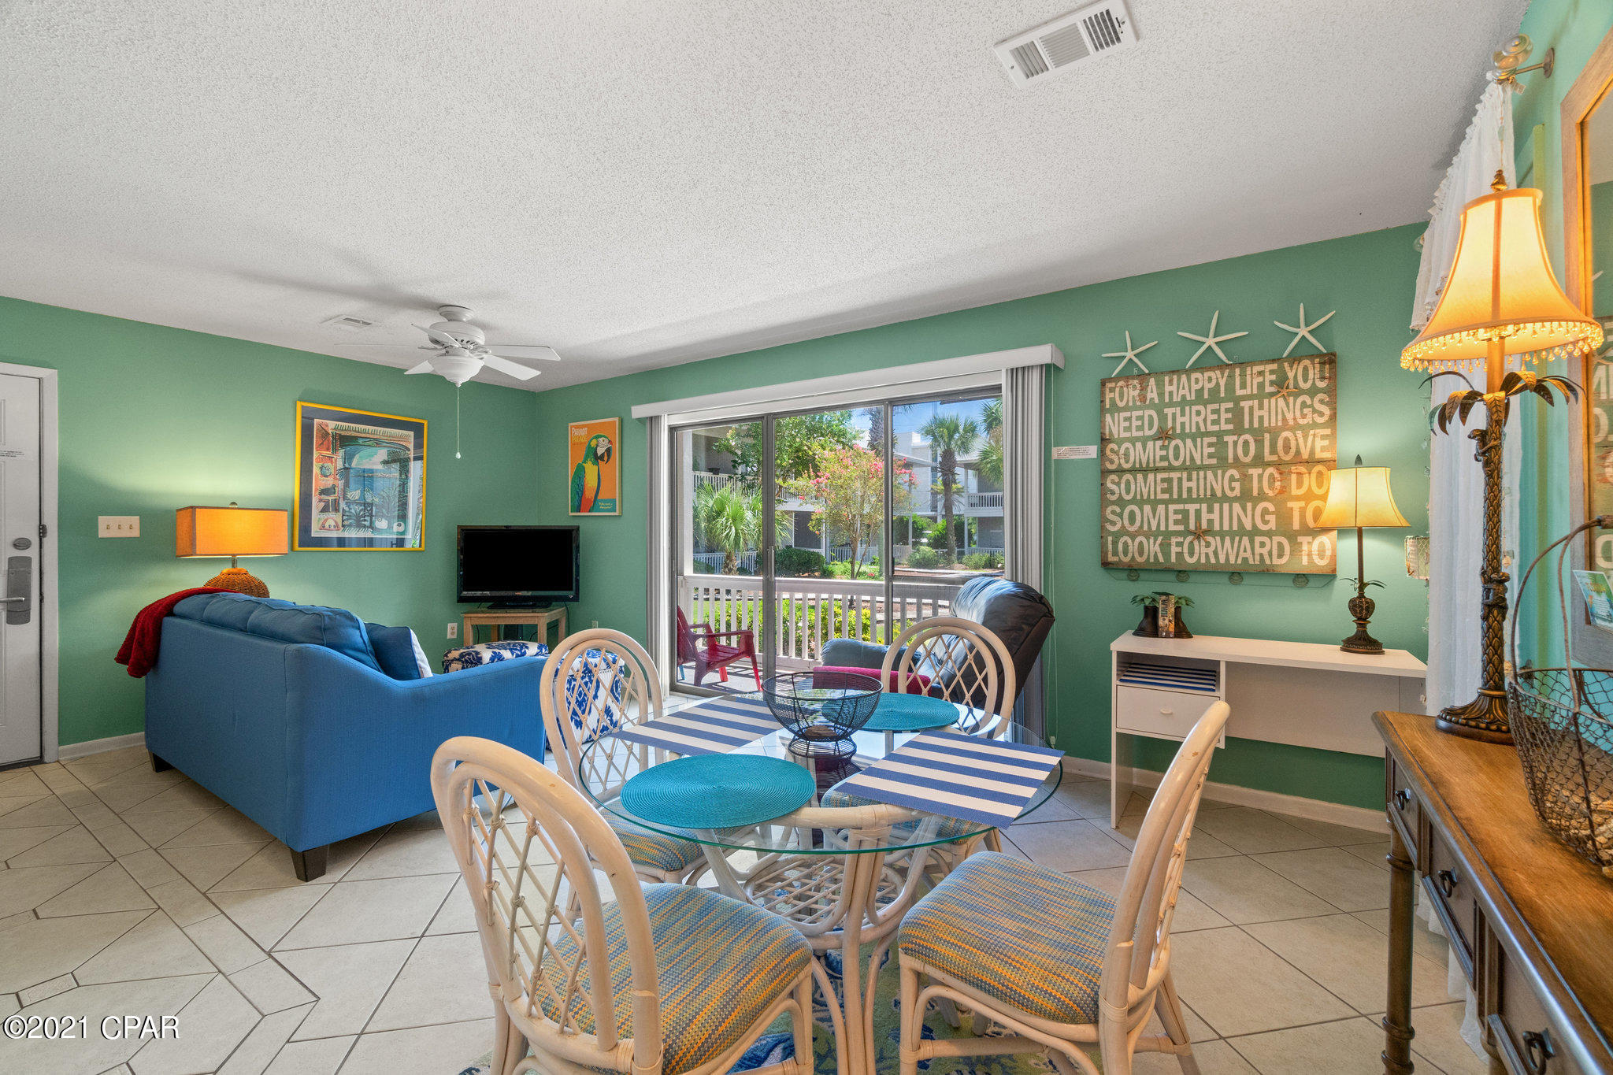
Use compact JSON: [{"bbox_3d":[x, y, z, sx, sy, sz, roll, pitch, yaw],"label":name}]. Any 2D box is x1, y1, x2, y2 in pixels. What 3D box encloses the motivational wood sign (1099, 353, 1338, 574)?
[{"bbox_3d":[1.825,-0.308,3.039,0.902,0.917,0.035,0,0,34],"label":"motivational wood sign"}]

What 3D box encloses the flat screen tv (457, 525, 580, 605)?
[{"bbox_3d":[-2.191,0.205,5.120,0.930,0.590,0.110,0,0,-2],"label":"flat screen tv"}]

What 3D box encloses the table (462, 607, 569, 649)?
[{"bbox_3d":[-2.141,0.870,5.001,0.585,0.642,0.480,0,0,-3],"label":"table"}]

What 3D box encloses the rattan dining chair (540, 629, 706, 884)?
[{"bbox_3d":[-0.400,0.738,1.890,0.570,0.925,0.480,0,0,31],"label":"rattan dining chair"}]

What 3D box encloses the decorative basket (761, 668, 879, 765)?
[{"bbox_3d":[0.038,0.405,1.525,0.275,0.147,0.275,0,0,0],"label":"decorative basket"}]

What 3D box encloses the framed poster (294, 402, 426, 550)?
[{"bbox_3d":[-3.179,-0.403,4.831,0.035,0.997,0.860,0,0,35],"label":"framed poster"}]

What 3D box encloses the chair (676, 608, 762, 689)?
[{"bbox_3d":[-0.835,0.853,5.640,0.800,0.900,0.700,0,0,-41],"label":"chair"}]

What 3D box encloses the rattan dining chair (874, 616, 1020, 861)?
[{"bbox_3d":[0.337,0.737,2.025,0.480,0.925,0.570,0,0,32],"label":"rattan dining chair"}]

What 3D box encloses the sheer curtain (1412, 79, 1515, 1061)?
[{"bbox_3d":[1.818,0.079,1.891,0.100,2.225,1.060,0,0,35],"label":"sheer curtain"}]

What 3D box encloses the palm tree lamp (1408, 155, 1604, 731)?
[{"bbox_3d":[1.331,-0.162,1.296,0.270,1.080,0.270,0,0,35],"label":"palm tree lamp"}]

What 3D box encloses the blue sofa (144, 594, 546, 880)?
[{"bbox_3d":[-2.296,0.727,3.246,2.030,0.910,0.970,0,0,35],"label":"blue sofa"}]

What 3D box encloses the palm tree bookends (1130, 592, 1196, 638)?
[{"bbox_3d":[1.630,0.351,3.062,0.255,0.200,0.120,0,0,34],"label":"palm tree bookends"}]

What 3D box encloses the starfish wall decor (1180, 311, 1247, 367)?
[{"bbox_3d":[1.831,-0.897,3.033,0.276,0.241,0.033,0,0,35],"label":"starfish wall decor"}]

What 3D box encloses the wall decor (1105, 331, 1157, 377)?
[{"bbox_3d":[1.554,-0.884,3.224,0.245,0.212,0.033,0,0,35],"label":"wall decor"}]

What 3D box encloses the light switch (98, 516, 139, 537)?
[{"bbox_3d":[-3.881,-0.060,3.797,0.020,0.118,0.165,0,0,36],"label":"light switch"}]

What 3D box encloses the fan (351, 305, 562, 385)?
[{"bbox_3d":[-1.915,-1.035,3.662,1.180,0.420,1.180,0,0,5],"label":"fan"}]

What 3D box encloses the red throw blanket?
[{"bbox_3d":[-3.241,0.496,3.437,0.440,0.450,0.440,0,0,34],"label":"red throw blanket"}]

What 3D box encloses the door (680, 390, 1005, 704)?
[{"bbox_3d":[0.107,0.172,4.358,2.680,2.030,0.110,0,0,34],"label":"door"}]

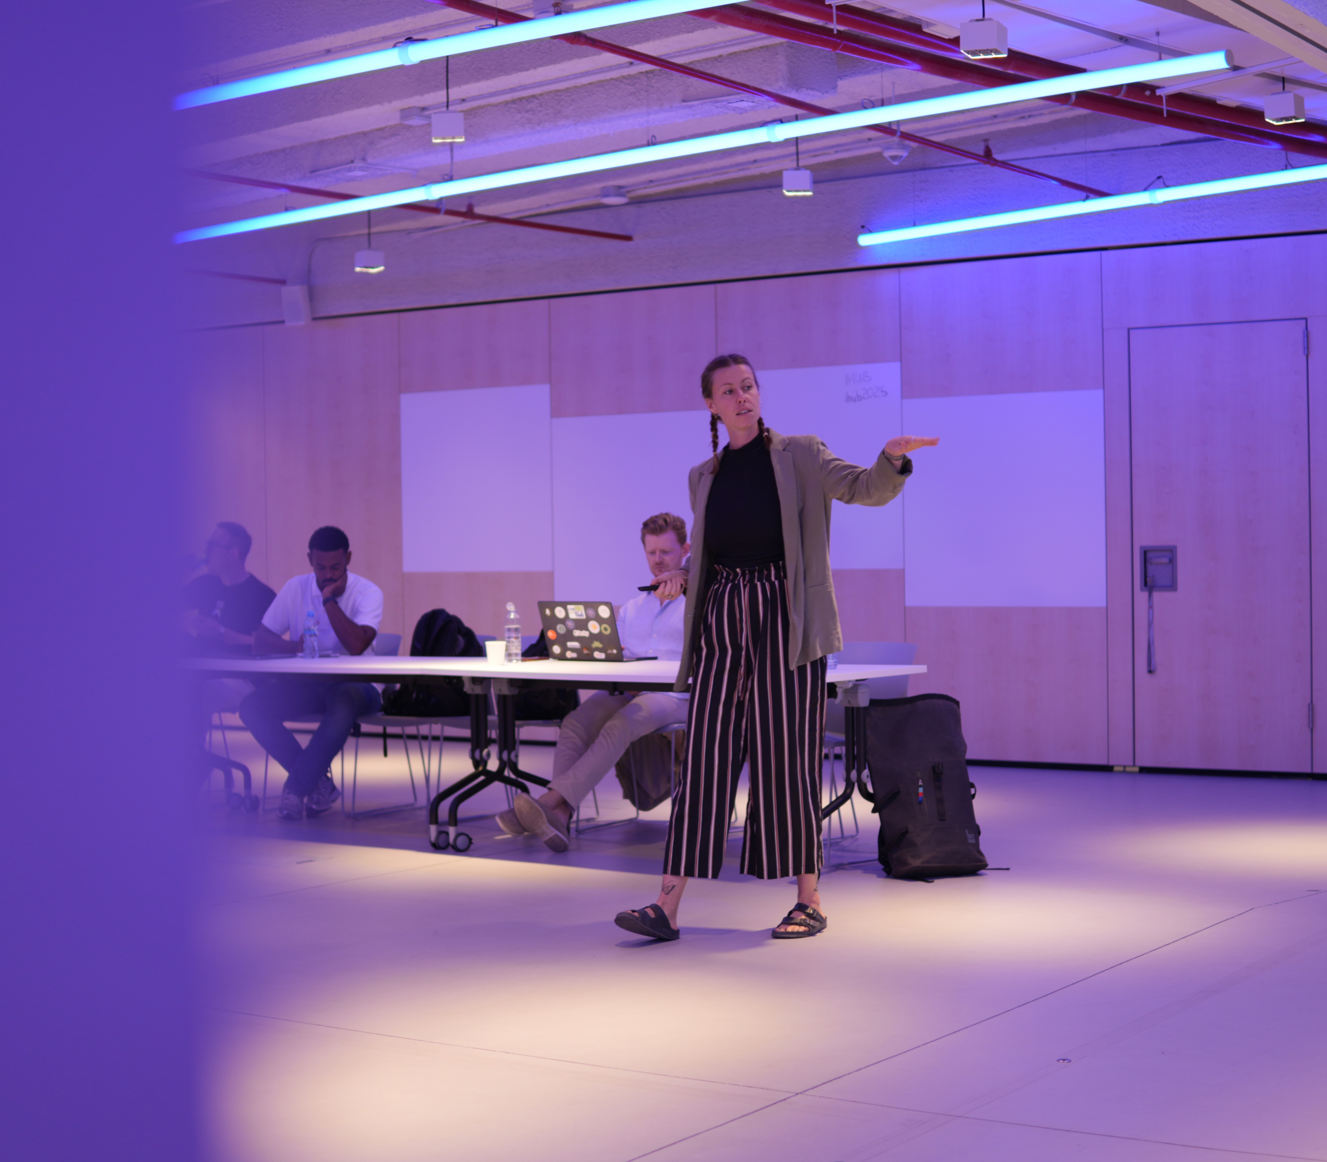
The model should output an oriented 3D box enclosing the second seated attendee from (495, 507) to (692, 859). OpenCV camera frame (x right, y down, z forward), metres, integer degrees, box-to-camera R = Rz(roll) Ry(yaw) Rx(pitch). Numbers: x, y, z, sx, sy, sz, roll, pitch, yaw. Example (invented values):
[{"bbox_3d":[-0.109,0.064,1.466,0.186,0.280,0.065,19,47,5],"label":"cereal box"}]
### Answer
[{"bbox_3d":[-0.150,0.369,8.789,0.550,1.300,1.080,0,1,34],"label":"second seated attendee"}]

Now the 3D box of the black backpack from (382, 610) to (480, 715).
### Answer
[{"bbox_3d":[-1.045,0.352,9.739,0.330,0.470,0.290,0,1,37],"label":"black backpack"}]

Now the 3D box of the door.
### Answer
[{"bbox_3d":[2.718,-0.166,10.620,0.885,2.160,0.060,0,1,31],"label":"door"}]

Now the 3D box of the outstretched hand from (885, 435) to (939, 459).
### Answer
[{"bbox_3d":[0.713,-0.385,6.250,0.170,0.065,0.090,-1,1,18],"label":"outstretched hand"}]

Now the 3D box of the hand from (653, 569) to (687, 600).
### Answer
[{"bbox_3d":[0.020,0.010,6.400,0.110,0.092,0.085,-1,1,-24],"label":"hand"}]

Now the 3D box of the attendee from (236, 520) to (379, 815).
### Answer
[{"bbox_3d":[-1.580,0.390,9.750,0.570,1.270,0.740,-1,1,21],"label":"attendee"}]

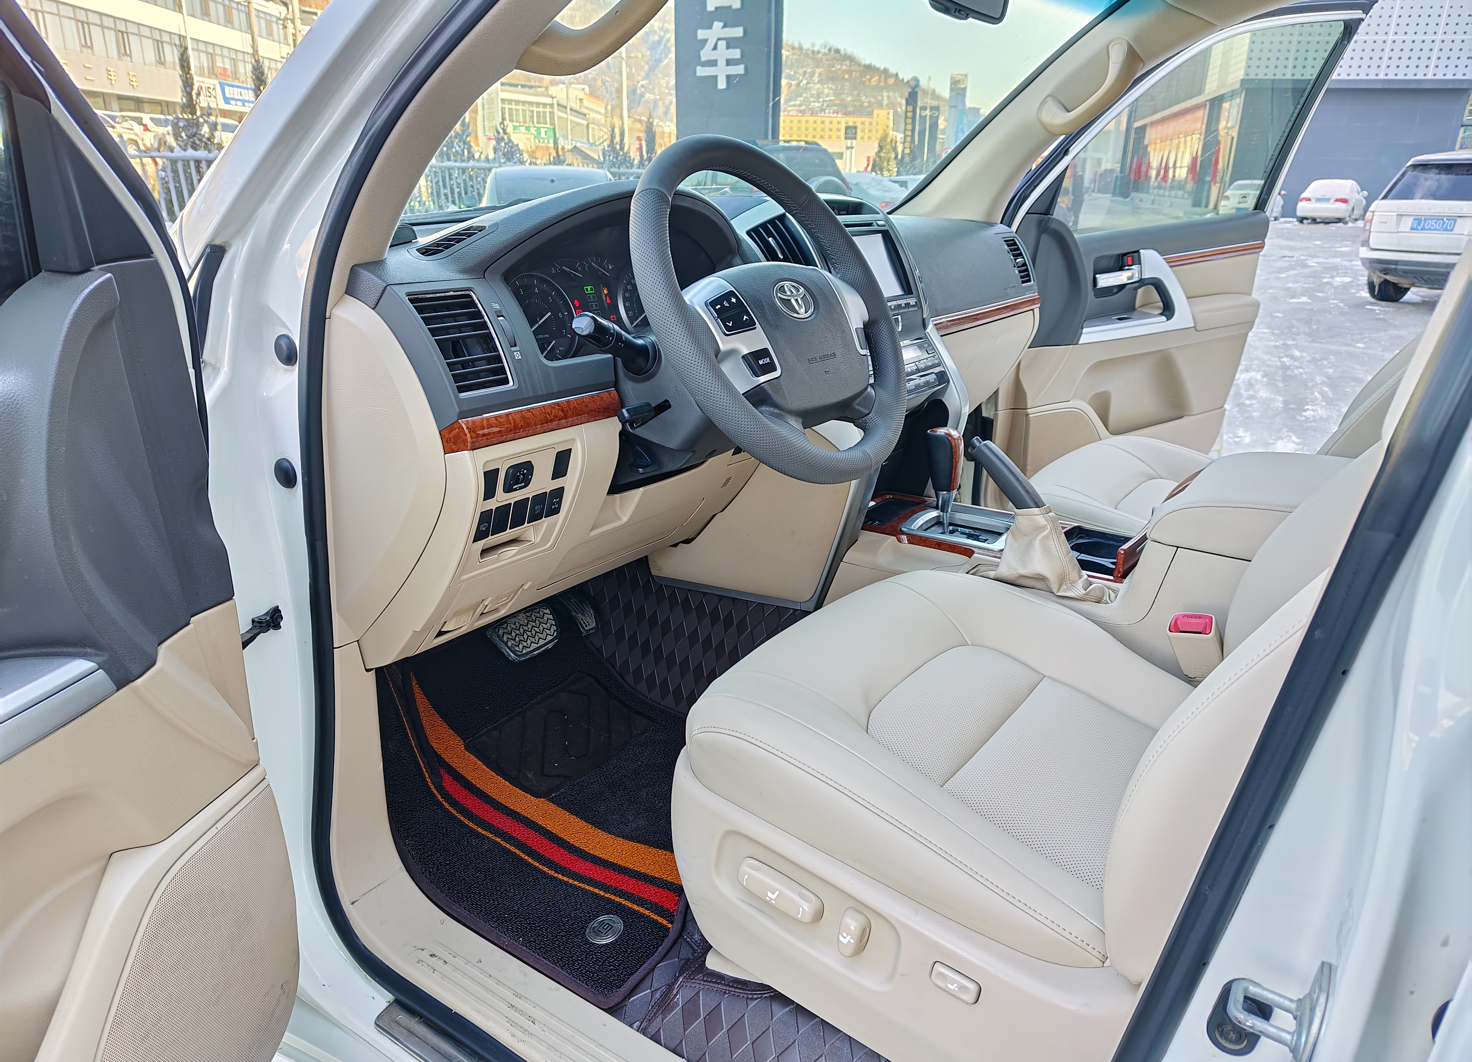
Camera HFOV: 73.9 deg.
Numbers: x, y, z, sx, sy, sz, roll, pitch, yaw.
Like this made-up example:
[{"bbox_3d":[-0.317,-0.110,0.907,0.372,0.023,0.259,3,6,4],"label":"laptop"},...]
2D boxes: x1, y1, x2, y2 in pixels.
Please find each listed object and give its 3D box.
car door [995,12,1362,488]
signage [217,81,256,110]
[{"bbox_3d":[0.993,-0.637,2.286,1.040,1.150,0.180,-12,23,-31],"label":"car door"},{"bbox_3d":[-30.739,-26.928,60.587,0.200,1.400,6.000,0,20,-3],"label":"signage"}]

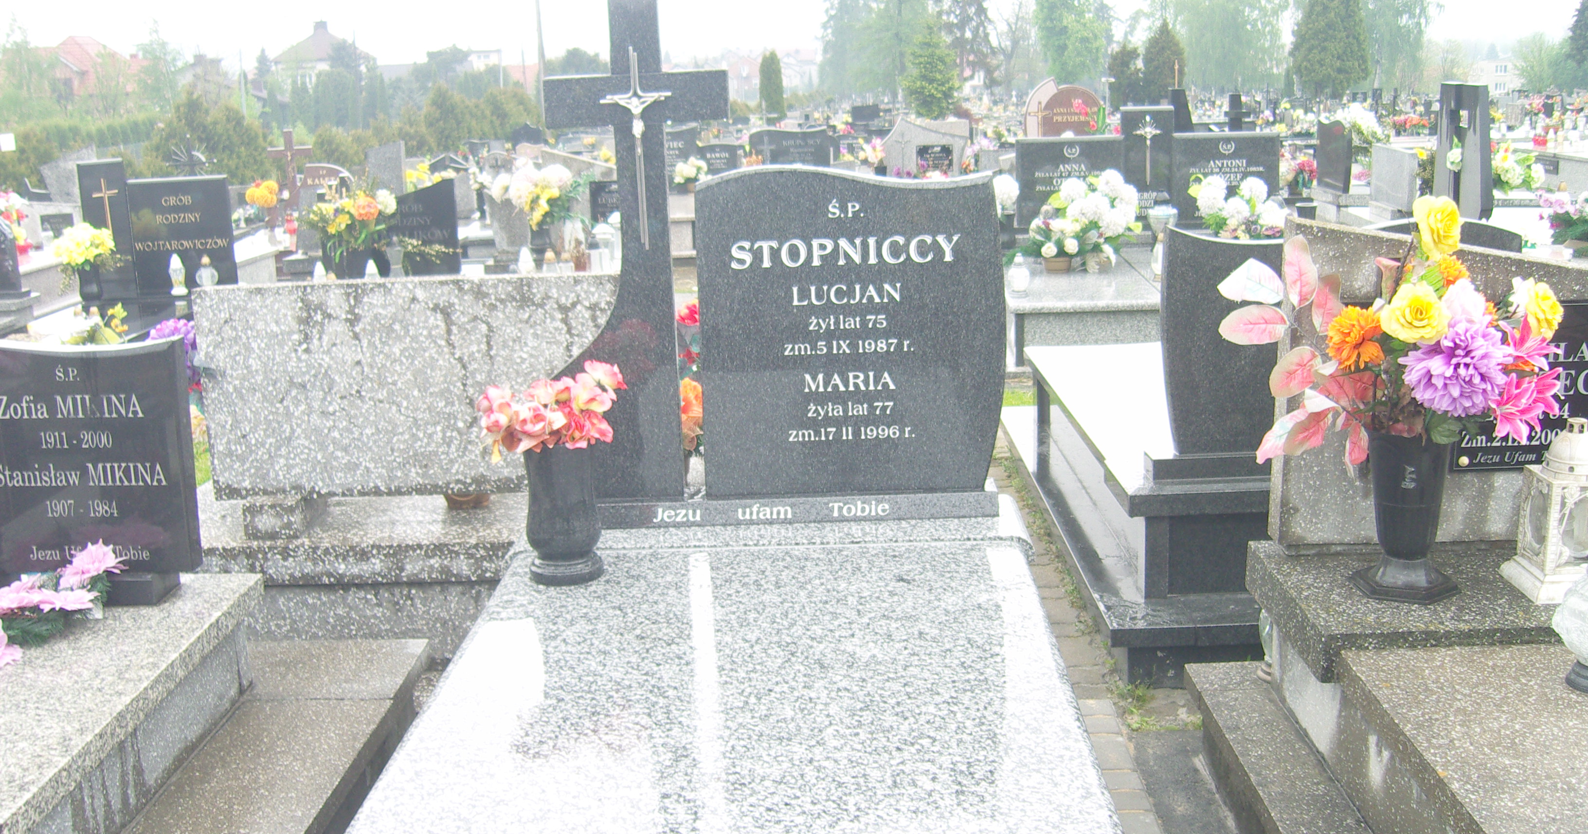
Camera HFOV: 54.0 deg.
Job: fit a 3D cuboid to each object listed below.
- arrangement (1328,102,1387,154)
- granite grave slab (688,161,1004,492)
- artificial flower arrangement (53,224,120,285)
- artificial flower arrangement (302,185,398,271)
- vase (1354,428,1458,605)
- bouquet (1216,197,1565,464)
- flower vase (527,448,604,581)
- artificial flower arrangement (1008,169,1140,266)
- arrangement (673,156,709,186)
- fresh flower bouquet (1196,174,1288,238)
[{"bbox_3d":[5.576,-2.859,15.458,0.560,0.490,0.460,-2,13,1],"label":"arrangement"},{"bbox_3d":[0.119,-0.176,3.282,0.632,0.690,0.090,-1,13,3],"label":"granite grave slab"},{"bbox_3d":[-4.126,-0.951,9.092,0.380,0.350,0.350,-2,13,1],"label":"artificial flower arrangement"},{"bbox_3d":[-2.547,-1.076,8.932,0.510,0.500,0.420,-2,13,1],"label":"artificial flower arrangement"},{"bbox_3d":[1.222,0.185,3.141,0.200,0.325,0.200,-2,13,1],"label":"vase"},{"bbox_3d":[1.137,-0.169,3.020,0.630,0.500,0.420,-2,13,1],"label":"bouquet"},{"bbox_3d":[-0.450,0.174,3.039,0.155,0.265,0.155,-2,13,1],"label":"flower vase"},{"bbox_3d":[1.540,-1.098,8.546,0.670,0.510,0.480,-2,13,1],"label":"artificial flower arrangement"},{"bbox_3d":[-1.002,-2.387,15.274,0.360,0.300,0.330,-2,13,1],"label":"arrangement"},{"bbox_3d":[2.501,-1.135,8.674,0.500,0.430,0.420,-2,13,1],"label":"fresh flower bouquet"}]

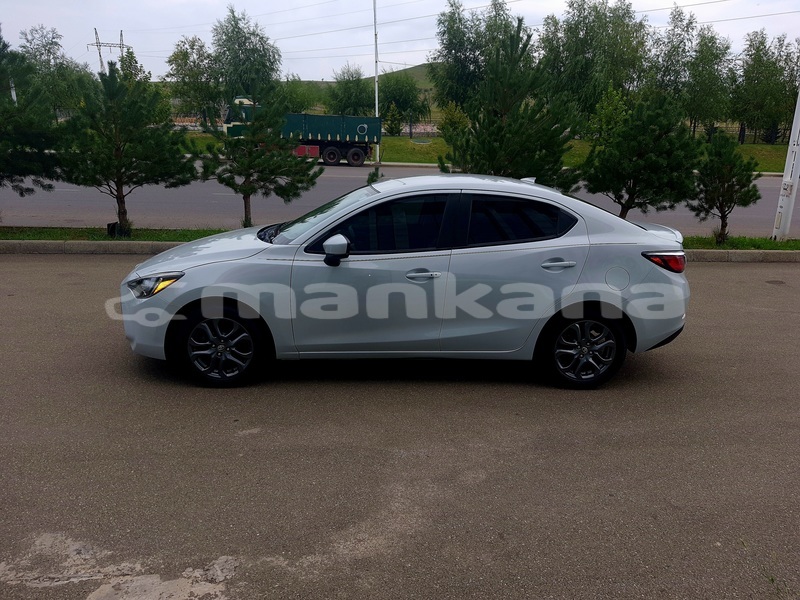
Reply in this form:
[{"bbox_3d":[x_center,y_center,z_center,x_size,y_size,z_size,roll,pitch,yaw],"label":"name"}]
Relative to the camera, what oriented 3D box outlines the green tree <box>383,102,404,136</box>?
[{"bbox_3d":[-0.461,-12.798,42.635,1.560,2.310,1.480,0,15,0],"label":"green tree"}]

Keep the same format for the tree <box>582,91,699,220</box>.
[{"bbox_3d":[3.677,-1.998,9.196,1.780,2.230,1.730,6,17,20],"label":"tree"}]

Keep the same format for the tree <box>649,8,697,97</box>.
[{"bbox_3d":[18.800,-15.416,41.340,3.160,8.720,3.070,7,17,22],"label":"tree"}]

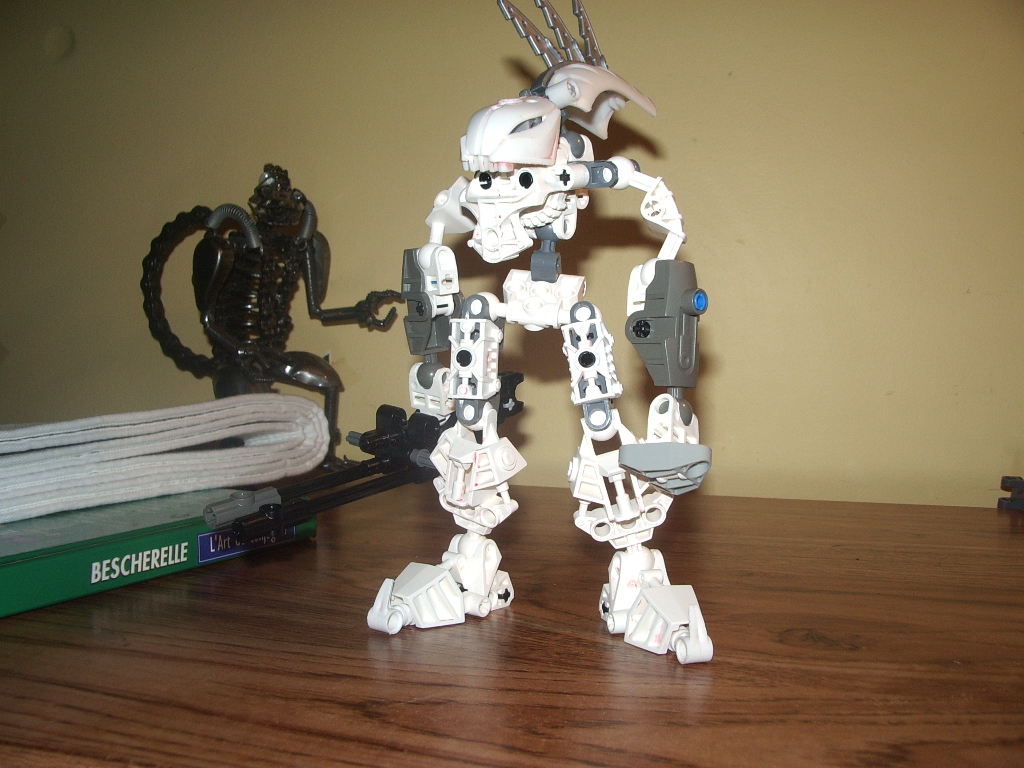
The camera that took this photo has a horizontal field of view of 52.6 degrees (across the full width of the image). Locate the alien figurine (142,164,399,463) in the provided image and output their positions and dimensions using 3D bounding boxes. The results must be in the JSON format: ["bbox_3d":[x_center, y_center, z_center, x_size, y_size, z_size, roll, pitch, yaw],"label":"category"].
[{"bbox_3d":[-0.137,-0.035,0.595,0.120,0.170,0.088,4,7,33],"label":"alien figurine"}]

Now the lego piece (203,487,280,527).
[{"bbox_3d":[-0.083,0.038,0.319,0.007,0.008,0.024,9,13,37],"label":"lego piece"}]

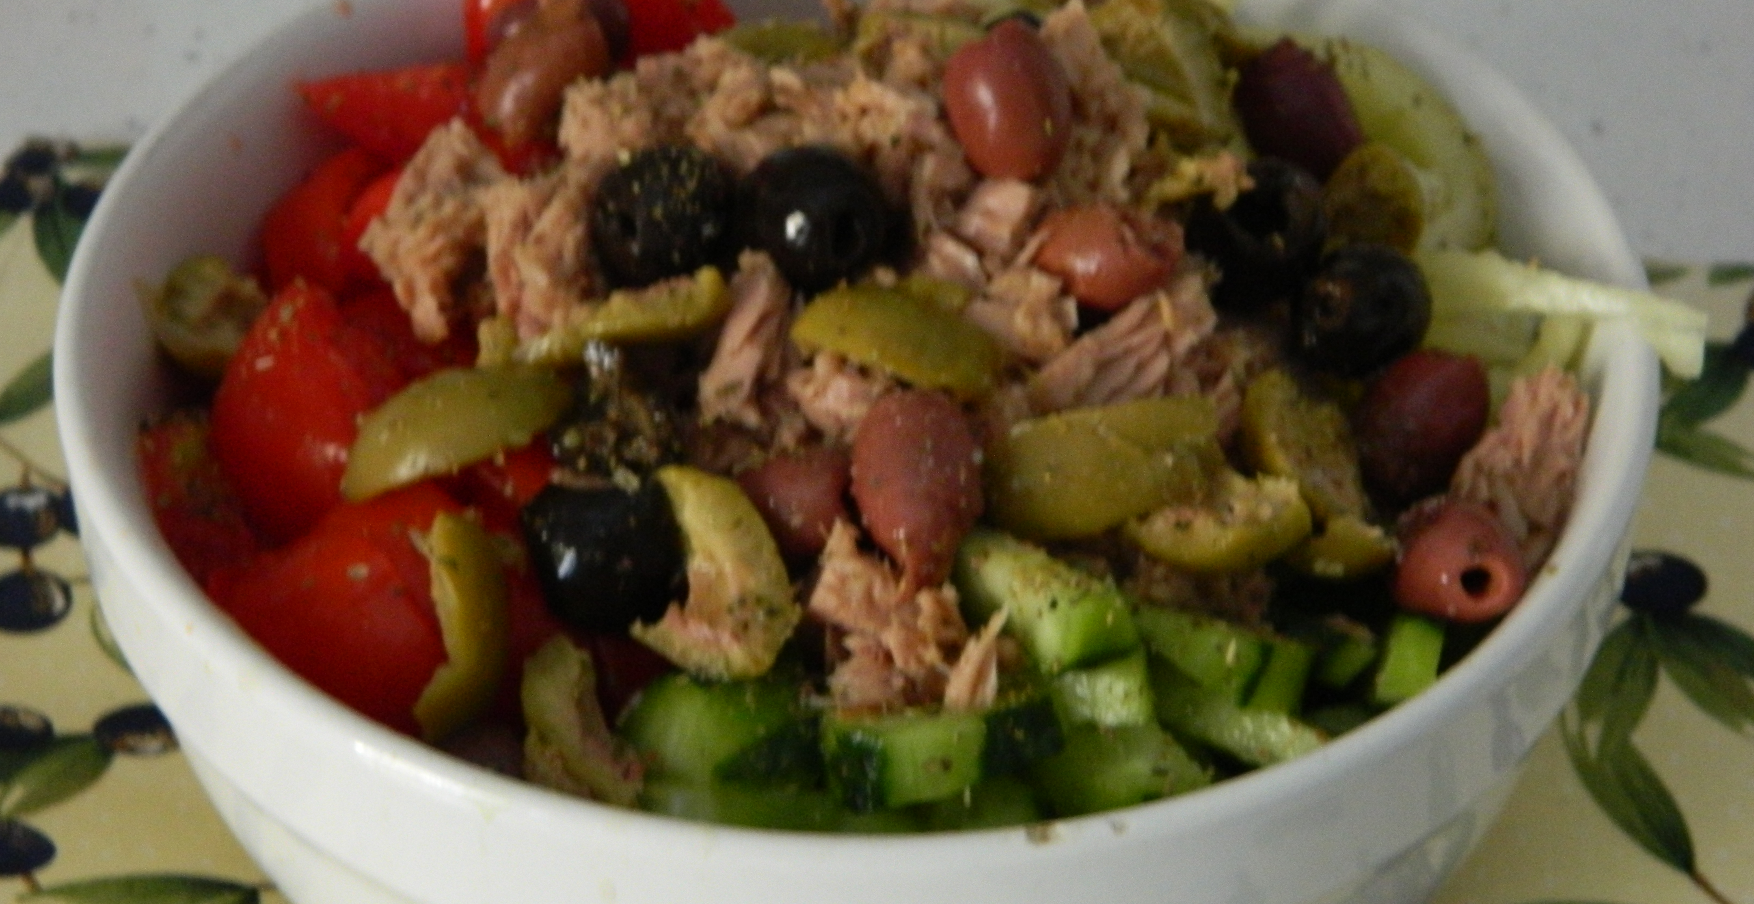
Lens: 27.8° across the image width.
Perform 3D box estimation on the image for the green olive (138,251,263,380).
[{"bbox_3d":[-0.093,-0.019,0.492,0.020,0.017,0.018,-8,41,-9],"label":"green olive"}]

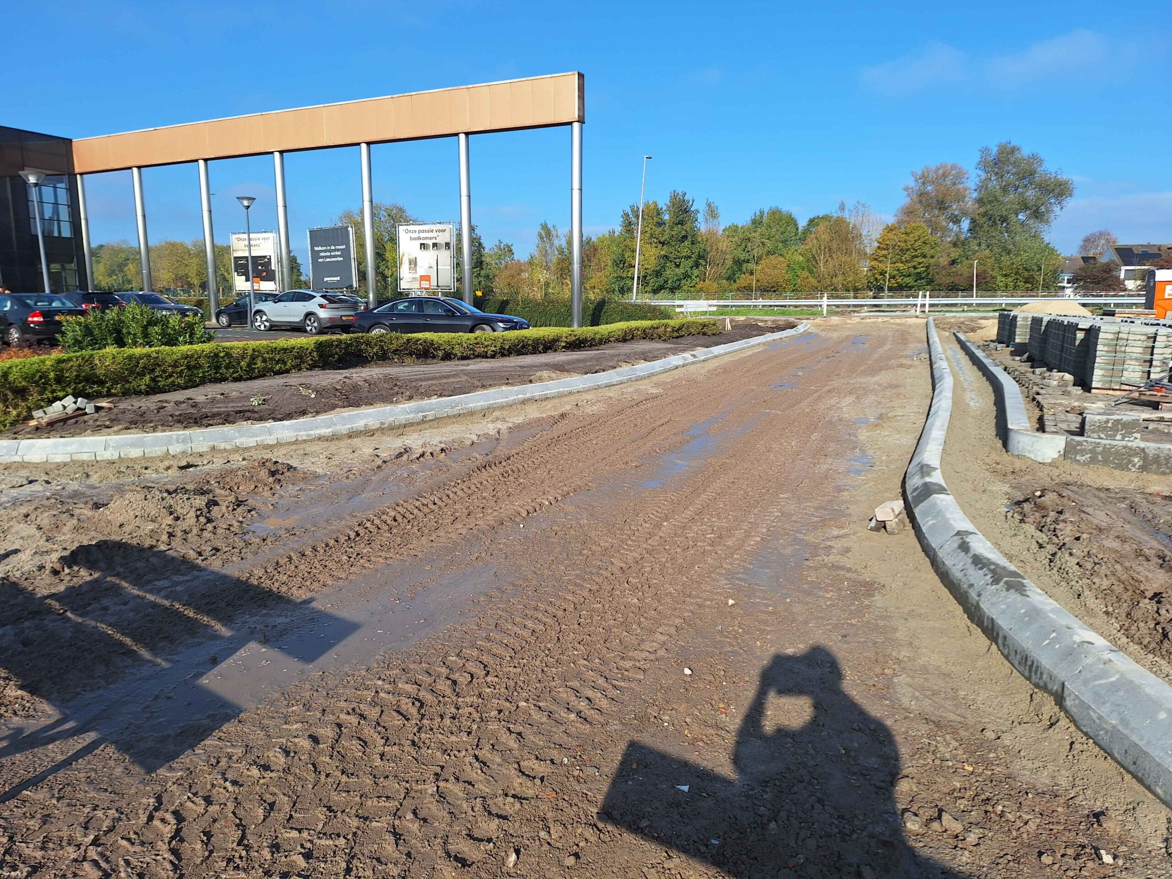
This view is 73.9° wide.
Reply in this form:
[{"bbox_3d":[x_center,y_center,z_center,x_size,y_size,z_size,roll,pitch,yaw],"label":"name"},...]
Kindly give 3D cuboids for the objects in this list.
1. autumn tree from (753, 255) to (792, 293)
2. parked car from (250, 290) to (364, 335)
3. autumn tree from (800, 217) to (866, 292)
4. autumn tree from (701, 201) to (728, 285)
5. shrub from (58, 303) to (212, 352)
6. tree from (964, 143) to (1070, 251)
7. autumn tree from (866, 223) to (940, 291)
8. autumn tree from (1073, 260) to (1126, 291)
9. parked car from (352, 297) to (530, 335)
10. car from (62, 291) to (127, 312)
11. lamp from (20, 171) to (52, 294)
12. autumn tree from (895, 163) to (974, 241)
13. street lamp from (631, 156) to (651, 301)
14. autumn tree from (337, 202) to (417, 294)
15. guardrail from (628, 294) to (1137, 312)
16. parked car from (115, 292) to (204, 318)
[{"bbox_3d":[22.496,-19.008,93.481,4.720,6.110,4.720,3,11,13],"label":"autumn tree"},{"bbox_3d":[-10.805,-4.942,29.875,4.440,1.590,1.900,6,12,28],"label":"parked car"},{"bbox_3d":[29.249,-20.700,91.074,7.410,10.370,7.410,4,11,17],"label":"autumn tree"},{"bbox_3d":[16.332,-23.342,97.847,3.910,12.970,3.910,2,11,9],"label":"autumn tree"},{"bbox_3d":[-9.393,-2.233,16.376,2.900,1.300,1.800,-6,12,-29],"label":"shrub"},{"bbox_3d":[48.561,-24.511,88.941,11.756,17.682,11.756,6,12,27],"label":"tree"},{"bbox_3d":[30.313,-16.818,75.160,6.975,7.722,6.975,4,12,21],"label":"autumn tree"},{"bbox_3d":[57.881,-17.749,88.208,5.533,4.727,5.533,7,13,32],"label":"autumn tree"},{"bbox_3d":[-3.940,-3.206,21.399,4.940,1.460,1.890,3,11,16],"label":"parked car"},{"bbox_3d":[-17.187,-4.141,25.790,4.300,1.520,1.800,5,12,25],"label":"car"},{"bbox_3d":[-17.358,-5.848,24.950,0.680,5.208,0.680,0,11,0],"label":"lamp"},{"bbox_3d":[39.484,-23.682,90.125,8.892,15.561,8.892,5,12,23],"label":"autumn tree"},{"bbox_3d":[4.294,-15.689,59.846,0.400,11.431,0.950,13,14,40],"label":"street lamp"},{"bbox_3d":[-30.447,-26.994,112.816,11.260,14.300,11.260,-3,11,-15],"label":"autumn tree"},{"bbox_3d":[18.124,-8.935,51.678,32.233,0.750,0.360,4,12,25],"label":"guardrail"},{"bbox_3d":[-16.086,-4.555,28.051,4.600,1.500,1.830,5,12,23],"label":"parked car"}]

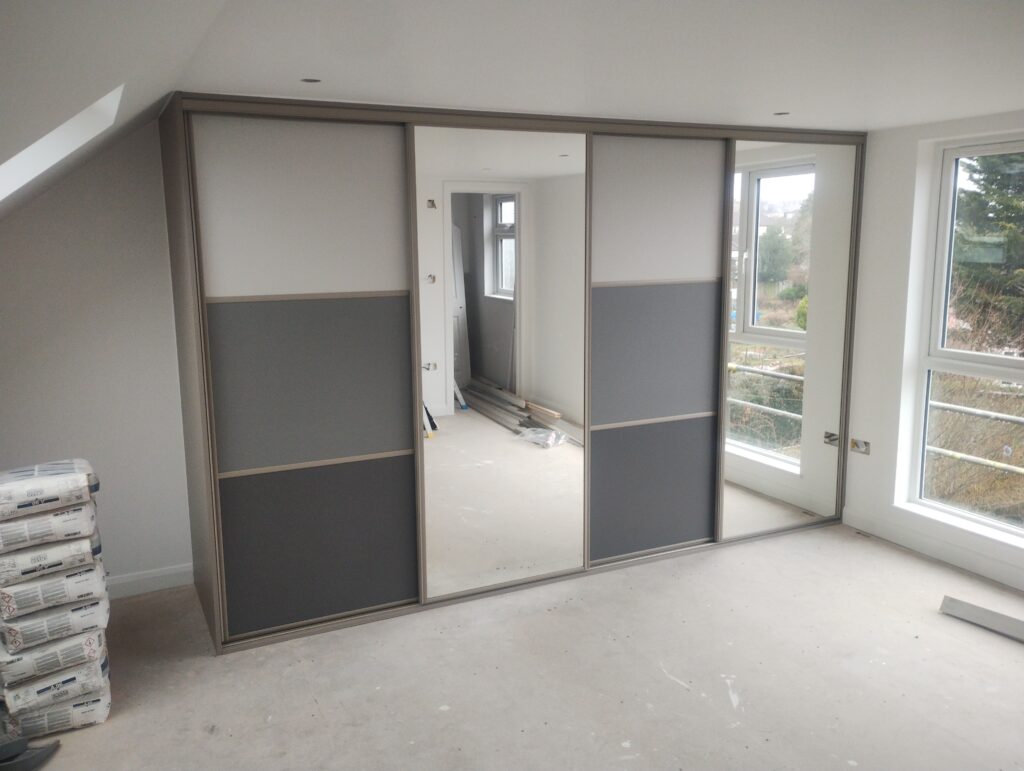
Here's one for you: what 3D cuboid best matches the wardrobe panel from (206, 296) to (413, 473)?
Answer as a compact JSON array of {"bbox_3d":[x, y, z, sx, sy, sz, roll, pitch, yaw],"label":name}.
[{"bbox_3d":[-0.828,-0.019,3.523,0.844,0.694,0.030,-5,11,-25],"label":"wardrobe panel"}]

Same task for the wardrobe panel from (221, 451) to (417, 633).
[{"bbox_3d":[-0.819,0.684,3.646,0.844,0.686,0.030,-5,11,-25],"label":"wardrobe panel"}]

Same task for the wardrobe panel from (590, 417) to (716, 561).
[{"bbox_3d":[0.750,0.536,4.381,0.784,0.686,0.030,-5,11,-25],"label":"wardrobe panel"}]

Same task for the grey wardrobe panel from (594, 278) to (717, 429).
[{"bbox_3d":[0.742,-0.167,4.258,0.784,0.694,0.030,-5,11,-25],"label":"grey wardrobe panel"}]

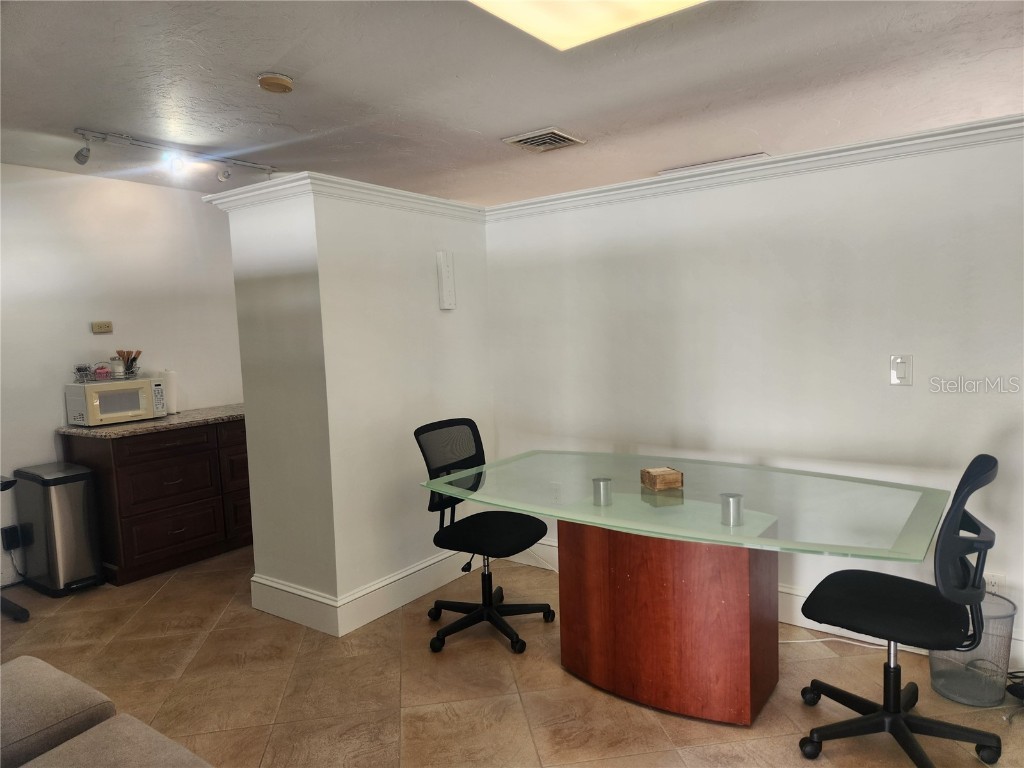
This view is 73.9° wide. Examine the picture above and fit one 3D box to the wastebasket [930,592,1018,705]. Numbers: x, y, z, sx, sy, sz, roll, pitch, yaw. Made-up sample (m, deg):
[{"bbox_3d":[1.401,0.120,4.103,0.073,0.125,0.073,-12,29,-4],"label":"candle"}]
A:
[{"bbox_3d":[1.674,0.964,2.495,0.280,0.339,0.280,1,6,37],"label":"wastebasket"}]

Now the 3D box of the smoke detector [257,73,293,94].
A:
[{"bbox_3d":[-1.000,-1.275,2.889,0.140,0.036,0.140,-2,4,0],"label":"smoke detector"}]

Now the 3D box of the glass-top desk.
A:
[{"bbox_3d":[0.613,0.779,2.688,1.813,0.753,1.092,1,6,37],"label":"glass-top desk"}]

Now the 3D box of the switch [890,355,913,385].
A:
[{"bbox_3d":[1.572,-0.053,2.748,0.078,0.124,0.012,1,6,37],"label":"switch"}]

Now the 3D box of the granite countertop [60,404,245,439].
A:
[{"bbox_3d":[-2.081,0.220,4.542,0.686,0.036,1.484,1,6,37],"label":"granite countertop"}]

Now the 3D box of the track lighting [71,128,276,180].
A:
[{"bbox_3d":[-1.829,-1.215,3.823,0.126,0.161,1.204,1,6,37],"label":"track lighting"}]

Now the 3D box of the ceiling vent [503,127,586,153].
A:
[{"bbox_3d":[0.185,-1.358,3.805,0.357,0.018,0.364,1,6,37],"label":"ceiling vent"}]

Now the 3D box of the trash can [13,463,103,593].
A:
[{"bbox_3d":[-2.634,0.828,3.953,0.476,0.679,0.266,1,6,37],"label":"trash can"}]

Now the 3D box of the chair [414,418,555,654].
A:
[{"bbox_3d":[-0.138,0.659,3.122,0.595,0.973,0.588,3,7,45],"label":"chair"}]

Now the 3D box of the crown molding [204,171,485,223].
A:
[{"bbox_3d":[-0.815,-0.917,3.652,0.833,0.092,1.273,1,6,37],"label":"crown molding"}]

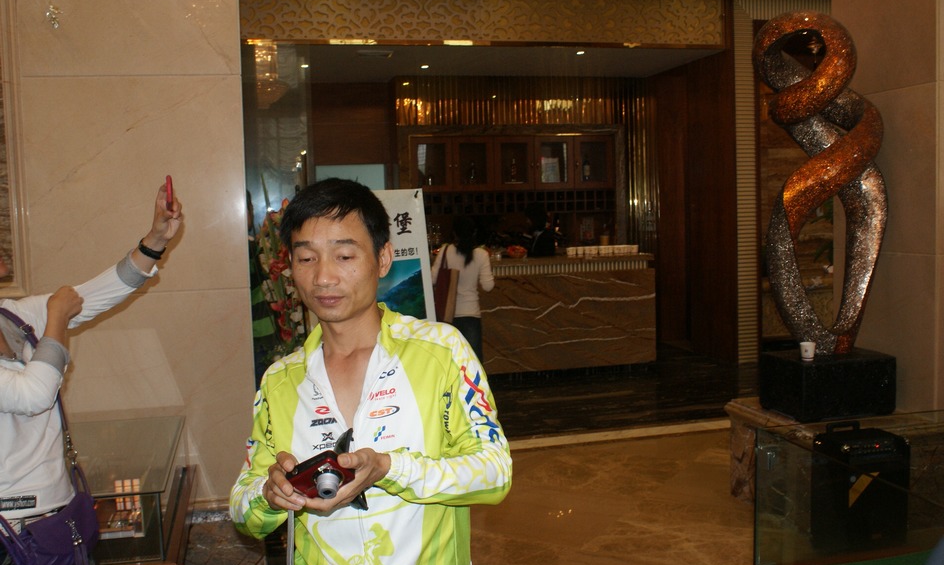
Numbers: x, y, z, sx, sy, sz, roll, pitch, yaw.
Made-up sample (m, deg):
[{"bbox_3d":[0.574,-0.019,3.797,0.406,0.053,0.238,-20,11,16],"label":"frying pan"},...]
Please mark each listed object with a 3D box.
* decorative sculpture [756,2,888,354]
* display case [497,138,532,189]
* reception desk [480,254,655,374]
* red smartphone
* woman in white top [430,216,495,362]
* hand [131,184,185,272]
[{"bbox_3d":[1.821,-0.520,4.533,0.600,1.764,0.380,-3,4,-14],"label":"decorative sculpture"},{"bbox_3d":[0.452,-1.365,10.025,0.419,0.573,0.300,-3,4,-14],"label":"display case"},{"bbox_3d":[0.605,0.334,8.635,2.336,1.155,0.620,-3,4,-14],"label":"reception desk"},{"bbox_3d":[-0.696,-0.200,1.990,0.014,0.098,0.053,-2,0,-14],"label":"red smartphone"},{"bbox_3d":[-0.077,0.189,7.952,0.540,1.585,0.400,-3,4,-14],"label":"woman in white top"},{"bbox_3d":[-0.725,-0.132,2.000,0.085,0.190,0.085,14,6,20],"label":"hand"}]

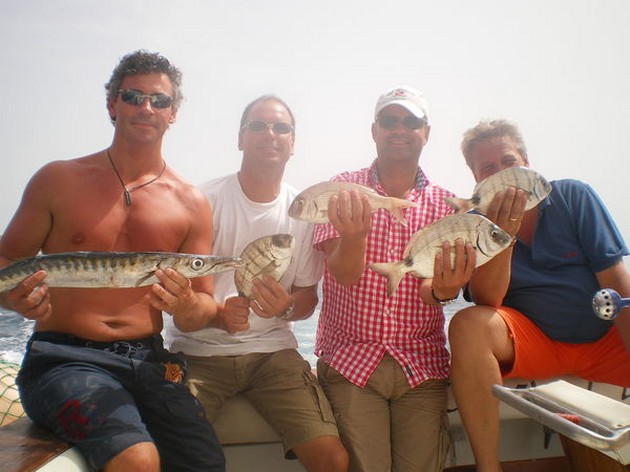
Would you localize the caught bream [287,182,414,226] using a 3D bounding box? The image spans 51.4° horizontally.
[{"bbox_3d":[0.099,-0.083,1.720,0.335,0.120,0.055,2,0,-3],"label":"caught bream"}]

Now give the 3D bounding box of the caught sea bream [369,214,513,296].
[{"bbox_3d":[0.325,0.050,1.680,0.365,0.155,0.060,-15,0,3],"label":"caught sea bream"}]

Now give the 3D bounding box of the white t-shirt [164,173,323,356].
[{"bbox_3d":[-0.233,0.094,2.160,0.500,0.580,0.290,6,0,-3],"label":"white t-shirt"}]

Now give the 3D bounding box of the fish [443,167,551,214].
[{"bbox_3d":[0.486,-0.118,1.730,0.285,0.122,0.052,-12,0,0],"label":"fish"}]

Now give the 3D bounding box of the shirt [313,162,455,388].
[{"bbox_3d":[0.221,0.126,2.140,0.460,0.710,0.310,4,0,1],"label":"shirt"}]

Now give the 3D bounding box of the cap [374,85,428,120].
[{"bbox_3d":[0.272,-0.420,2.060,0.175,0.130,0.260,3,3,2],"label":"cap"}]

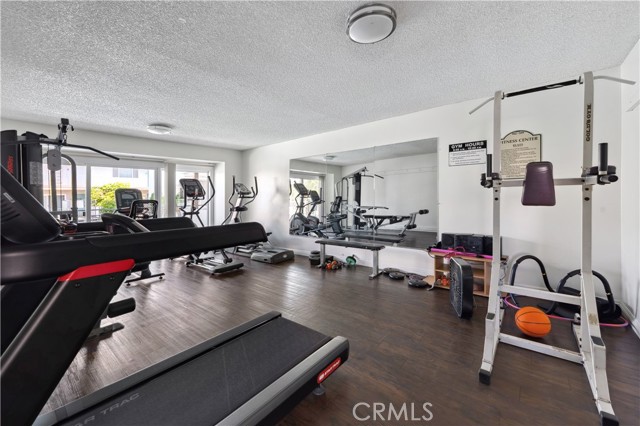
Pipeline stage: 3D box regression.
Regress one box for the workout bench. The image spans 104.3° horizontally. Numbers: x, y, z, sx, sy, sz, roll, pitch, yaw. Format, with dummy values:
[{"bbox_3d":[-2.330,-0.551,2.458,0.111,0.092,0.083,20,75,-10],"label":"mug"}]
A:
[{"bbox_3d":[0.470,0.720,4.117,1.220,0.430,0.400,0,3,38],"label":"workout bench"}]

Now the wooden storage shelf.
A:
[{"bbox_3d":[1.895,0.741,3.154,0.810,0.450,0.350,0,3,38],"label":"wooden storage shelf"}]

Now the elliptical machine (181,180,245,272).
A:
[{"bbox_3d":[-2.143,0.119,4.690,1.580,1.670,0.650,0,3,38],"label":"elliptical machine"}]

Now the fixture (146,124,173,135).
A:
[{"bbox_3d":[-2.711,-1.406,4.206,0.350,0.080,0.350,0,3,38],"label":"fixture"}]

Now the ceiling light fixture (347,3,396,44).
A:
[{"bbox_3d":[0.363,-1.315,1.757,0.350,0.080,0.350,-1,2,0],"label":"ceiling light fixture"}]

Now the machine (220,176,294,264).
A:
[{"bbox_3d":[-1.413,0.062,5.255,1.870,1.680,0.600,0,3,38],"label":"machine"}]

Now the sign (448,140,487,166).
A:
[{"bbox_3d":[1.959,-0.779,3.282,0.449,0.302,0.020,0,3,38],"label":"sign"}]

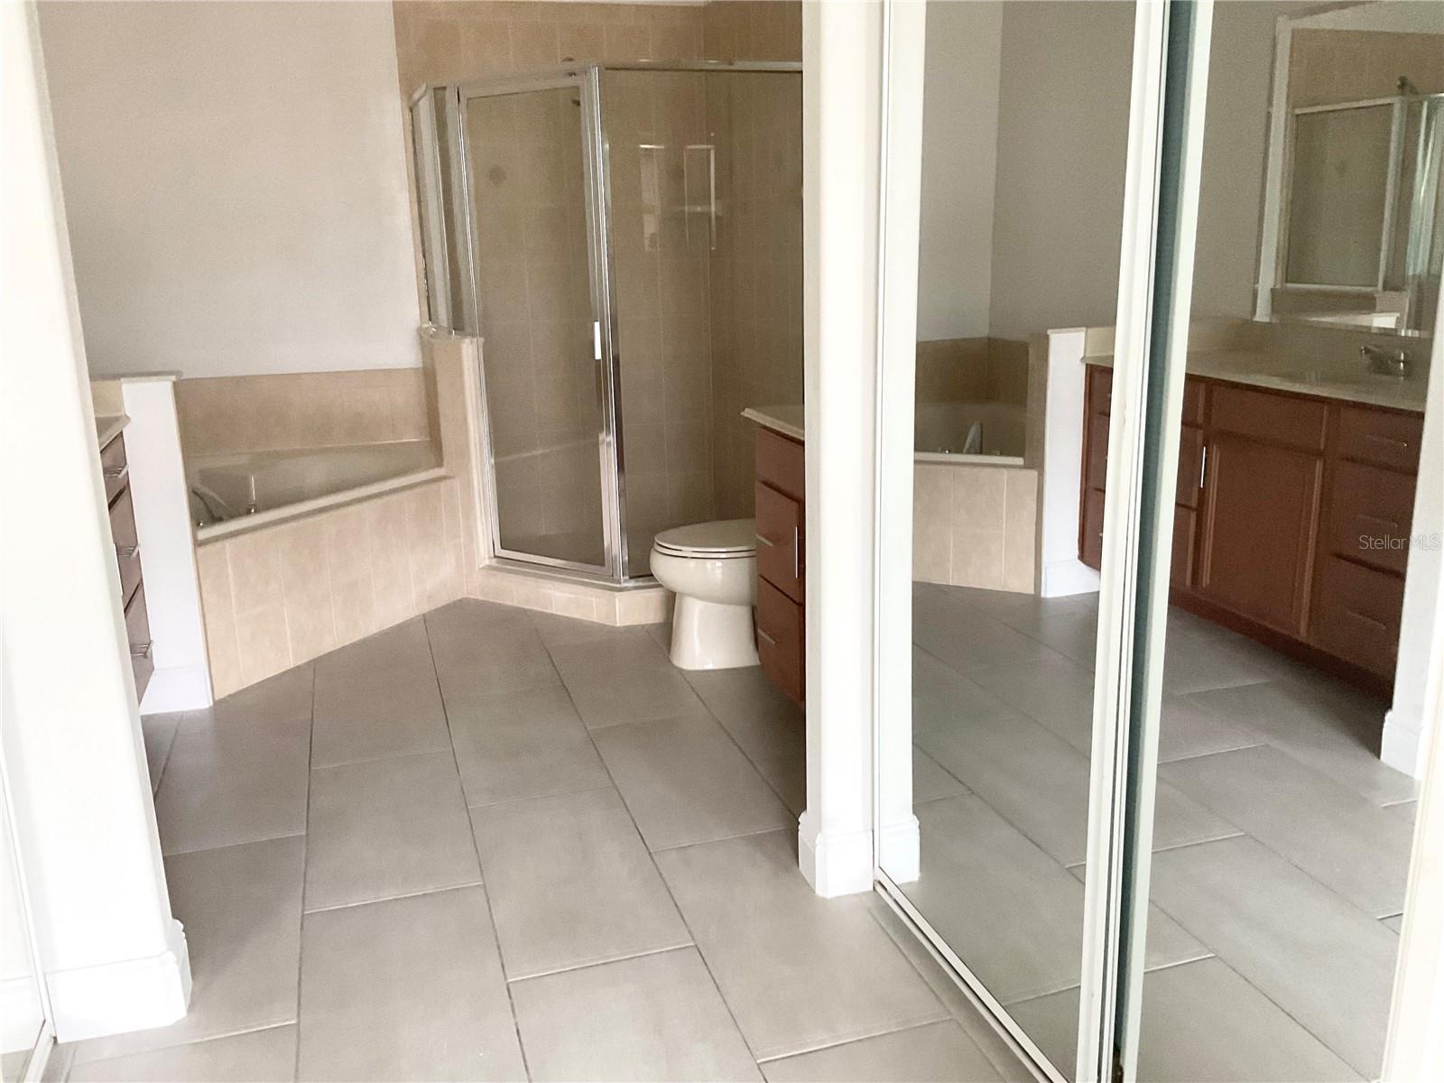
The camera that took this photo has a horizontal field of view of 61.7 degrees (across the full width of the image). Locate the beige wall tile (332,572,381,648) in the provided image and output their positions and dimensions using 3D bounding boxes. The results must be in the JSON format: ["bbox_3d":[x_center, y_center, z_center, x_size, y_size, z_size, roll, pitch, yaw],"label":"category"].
[{"bbox_3d":[-1.322,0.248,4.349,0.010,0.243,0.203,7,16,28],"label":"beige wall tile"}]

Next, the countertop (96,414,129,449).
[{"bbox_3d":[-1.769,-0.142,2.761,0.560,0.035,1.509,-5,15,-16],"label":"countertop"}]

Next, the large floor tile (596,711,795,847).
[{"bbox_3d":[-0.098,0.635,3.275,0.386,0.010,0.772,-5,15,-16],"label":"large floor tile"}]

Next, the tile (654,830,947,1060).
[{"bbox_3d":[0.131,0.817,2.558,0.386,0.010,0.772,-5,15,-16],"label":"tile"}]

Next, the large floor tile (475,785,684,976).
[{"bbox_3d":[-0.353,0.763,2.798,0.386,0.010,0.772,-5,15,-16],"label":"large floor tile"}]

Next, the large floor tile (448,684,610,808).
[{"bbox_3d":[-0.583,0.582,3.516,0.386,0.010,0.772,-5,15,-16],"label":"large floor tile"}]

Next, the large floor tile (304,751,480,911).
[{"bbox_3d":[-0.840,0.707,3.048,0.386,0.010,0.772,-5,15,-16],"label":"large floor tile"}]

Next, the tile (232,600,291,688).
[{"bbox_3d":[-1.517,0.343,3.999,0.010,0.240,0.204,7,16,28],"label":"tile"}]

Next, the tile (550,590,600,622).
[{"bbox_3d":[-0.558,0.254,4.588,0.197,0.086,0.010,7,17,29],"label":"tile"}]

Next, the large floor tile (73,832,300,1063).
[{"bbox_3d":[-1.095,0.834,2.576,0.386,0.010,0.772,-5,15,-16],"label":"large floor tile"}]

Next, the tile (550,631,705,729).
[{"bbox_3d":[-0.328,0.453,3.993,0.386,0.010,0.772,-5,15,-16],"label":"tile"}]

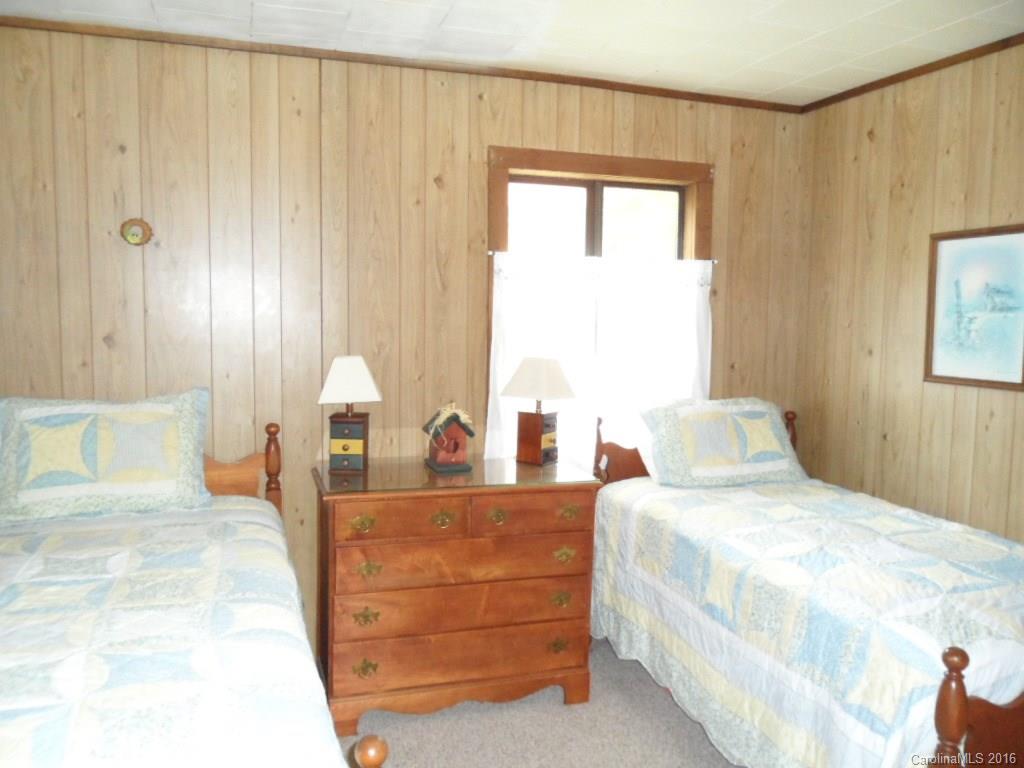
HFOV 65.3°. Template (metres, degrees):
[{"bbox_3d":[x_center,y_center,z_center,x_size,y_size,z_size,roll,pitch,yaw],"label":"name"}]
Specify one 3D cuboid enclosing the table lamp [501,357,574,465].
[{"bbox_3d":[0.110,0.108,3.252,0.210,0.433,0.210,6,8,35],"label":"table lamp"}]

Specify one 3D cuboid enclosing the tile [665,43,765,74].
[{"bbox_3d":[0.767,-1.240,3.048,0.300,0.020,0.300,-1,7,-18],"label":"tile"}]

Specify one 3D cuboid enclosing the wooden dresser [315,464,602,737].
[{"bbox_3d":[-0.224,0.775,3.108,1.010,0.855,0.505,-1,6,-16],"label":"wooden dresser"}]

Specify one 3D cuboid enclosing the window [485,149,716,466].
[{"bbox_3d":[0.392,-0.321,3.561,1.090,1.370,0.110,-1,6,-19],"label":"window"}]

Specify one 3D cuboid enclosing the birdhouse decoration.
[{"bbox_3d":[-0.248,0.203,3.175,0.165,0.268,0.185,-1,6,-17],"label":"birdhouse decoration"}]

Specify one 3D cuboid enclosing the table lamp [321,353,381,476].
[{"bbox_3d":[-0.610,0.118,3.010,0.210,0.433,0.210,1,7,-1],"label":"table lamp"}]

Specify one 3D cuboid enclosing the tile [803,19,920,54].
[{"bbox_3d":[1.190,-1.187,2.718,0.300,0.020,0.300,-1,7,-18],"label":"tile"}]

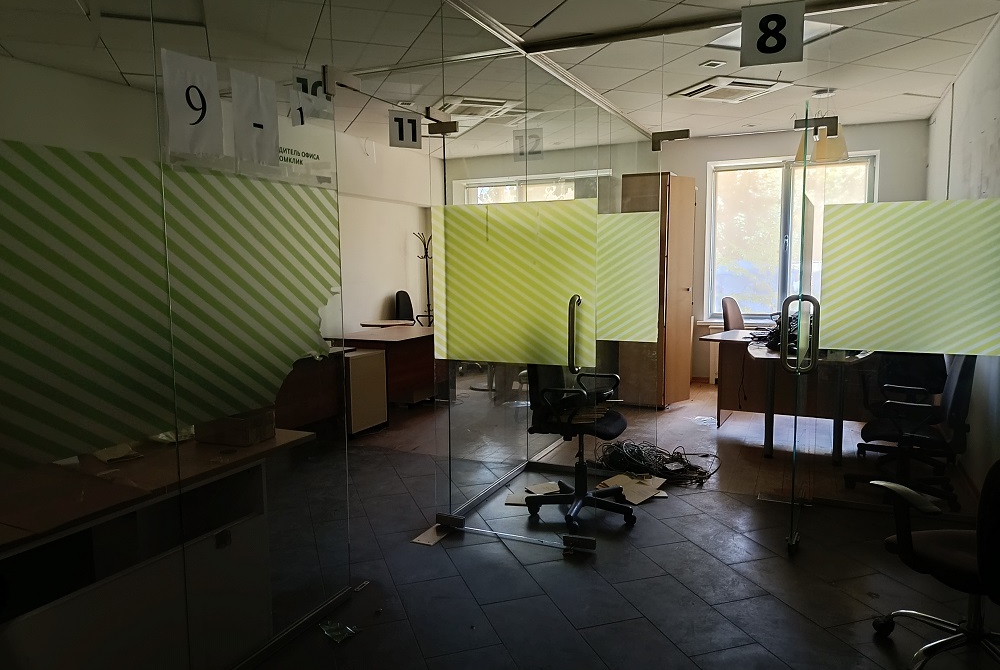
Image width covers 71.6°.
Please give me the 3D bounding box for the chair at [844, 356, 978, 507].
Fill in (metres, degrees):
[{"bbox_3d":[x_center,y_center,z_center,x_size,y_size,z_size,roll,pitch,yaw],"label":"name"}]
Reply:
[{"bbox_3d":[2.503,0.502,4.205,0.630,0.970,0.610,5,8,39],"label":"chair"}]

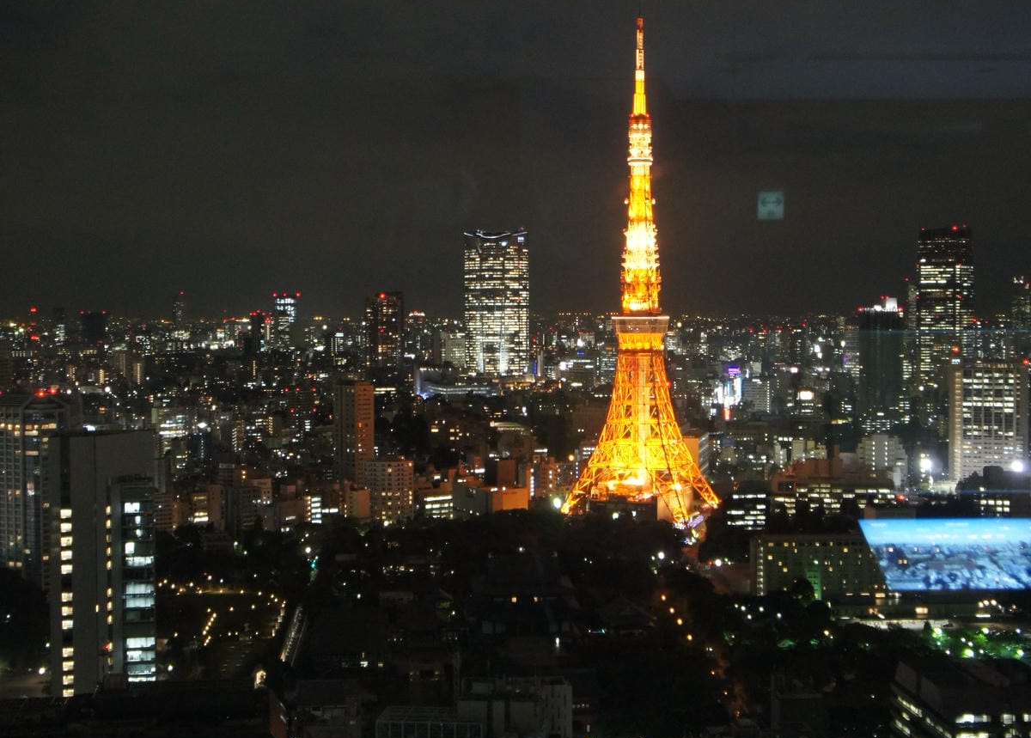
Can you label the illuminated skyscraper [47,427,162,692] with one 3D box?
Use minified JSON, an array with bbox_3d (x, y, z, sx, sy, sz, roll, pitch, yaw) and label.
[{"bbox_3d":[-116.550,72.590,453.120,30.500,109.000,28.000,-1,2,-14],"label":"illuminated skyscraper"}]

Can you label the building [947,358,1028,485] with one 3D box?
[{"bbox_3d":[319.060,40.280,1076.340,51.000,93.000,30.000,1,2,16],"label":"building"}]

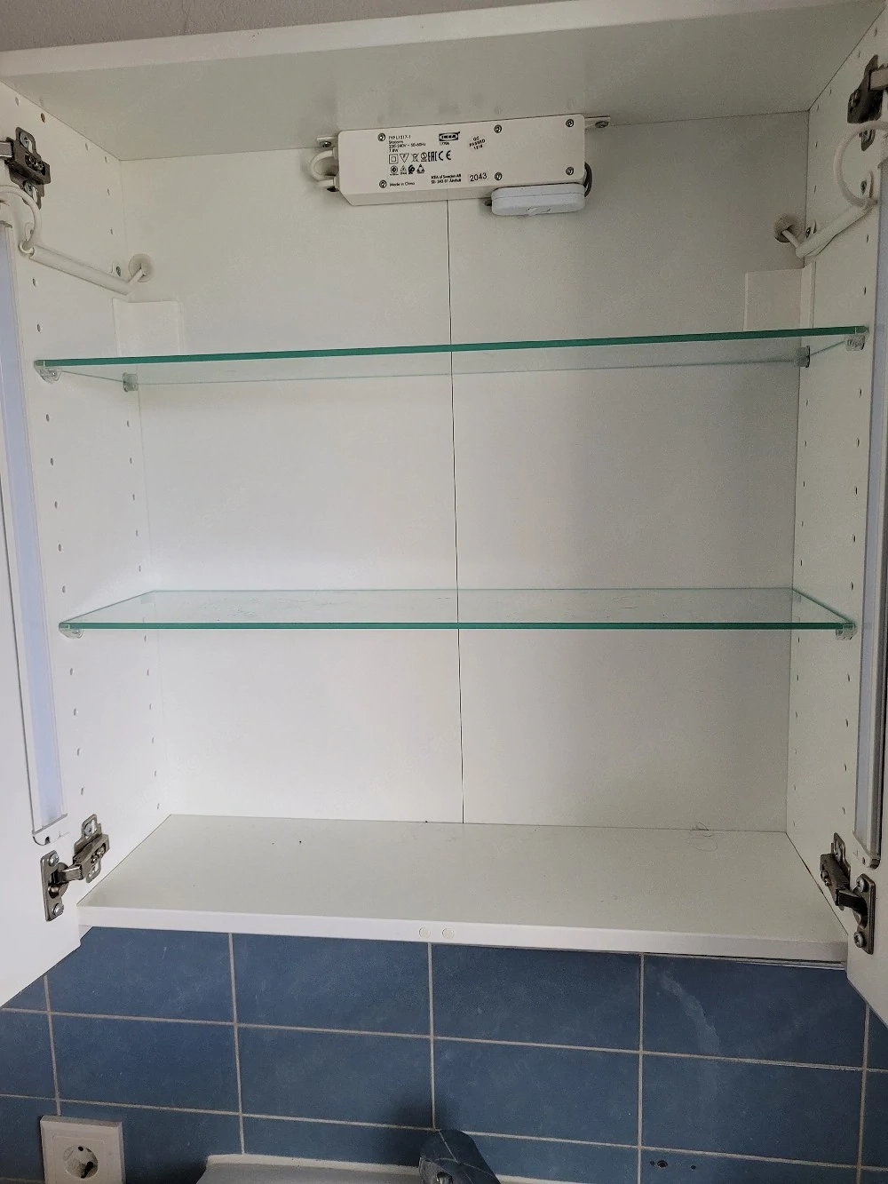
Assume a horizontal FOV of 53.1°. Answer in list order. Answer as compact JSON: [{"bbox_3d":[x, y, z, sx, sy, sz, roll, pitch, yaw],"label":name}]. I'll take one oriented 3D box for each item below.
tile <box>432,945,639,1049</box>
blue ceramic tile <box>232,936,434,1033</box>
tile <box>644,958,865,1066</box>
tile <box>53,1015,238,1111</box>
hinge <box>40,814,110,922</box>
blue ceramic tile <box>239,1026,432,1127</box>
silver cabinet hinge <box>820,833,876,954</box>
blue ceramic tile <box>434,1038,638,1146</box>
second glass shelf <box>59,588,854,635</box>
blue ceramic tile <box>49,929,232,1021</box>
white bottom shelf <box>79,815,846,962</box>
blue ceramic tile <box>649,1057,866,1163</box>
[{"bbox_3d":[0.087,0.388,0.855,0.199,0.099,0.009,0,9,8],"label":"tile"},{"bbox_3d":[-0.112,0.388,0.882,0.199,0.099,0.009,0,9,8],"label":"blue ceramic tile"},{"bbox_3d":[0.287,0.388,0.828,0.199,0.099,0.009,0,9,8],"label":"tile"},{"bbox_3d":[-0.309,0.487,0.925,0.199,0.099,0.009,0,9,8],"label":"tile"},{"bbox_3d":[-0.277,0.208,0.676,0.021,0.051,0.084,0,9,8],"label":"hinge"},{"bbox_3d":[-0.110,0.487,0.897,0.199,0.099,0.009,0,9,8],"label":"blue ceramic tile"},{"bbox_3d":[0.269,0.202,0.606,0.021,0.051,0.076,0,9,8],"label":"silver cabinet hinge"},{"bbox_3d":[0.089,0.487,0.870,0.199,0.099,0.009,0,9,8],"label":"blue ceramic tile"},{"bbox_3d":[0.004,0.013,0.708,0.566,0.005,0.159,0,9,8],"label":"second glass shelf"},{"bbox_3d":[-0.311,0.388,0.910,0.199,0.099,0.009,0,9,8],"label":"blue ceramic tile"},{"bbox_3d":[0.009,0.236,0.735,0.569,0.017,0.177,0,9,8],"label":"white bottom shelf"},{"bbox_3d":[0.289,0.487,0.843,0.199,0.099,0.009,0,9,8],"label":"blue ceramic tile"}]

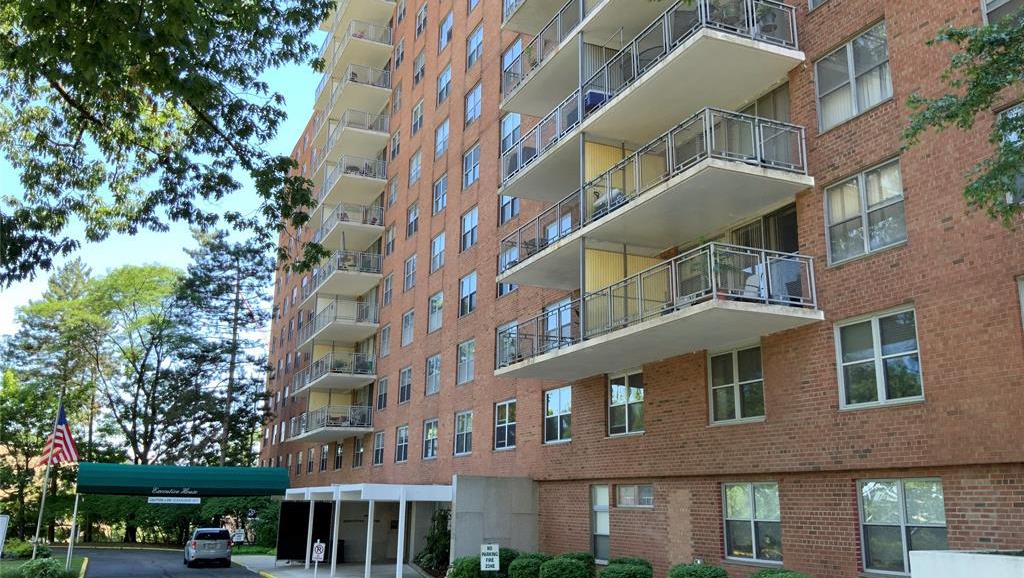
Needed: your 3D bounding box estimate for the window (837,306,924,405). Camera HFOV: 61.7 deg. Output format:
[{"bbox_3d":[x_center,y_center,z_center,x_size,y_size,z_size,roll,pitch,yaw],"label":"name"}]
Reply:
[{"bbox_3d":[6.248,1.226,14.720,0.150,1.560,1.710,7,-15,-23],"label":"window"}]

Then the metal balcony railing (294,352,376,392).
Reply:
[{"bbox_3d":[-10.081,4.864,47.966,2.350,1.023,9.724,7,-15,-23],"label":"metal balcony railing"}]

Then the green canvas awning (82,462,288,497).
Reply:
[{"bbox_3d":[-13.835,8.123,36.400,8.079,1.200,2.800,7,-15,-23],"label":"green canvas awning"}]

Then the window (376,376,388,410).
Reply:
[{"bbox_3d":[-6.349,5.147,42.230,0.150,1.560,1.660,7,-15,-24],"label":"window"}]

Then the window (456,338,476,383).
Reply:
[{"bbox_3d":[-1.694,2.758,32.237,0.140,1.510,1.710,7,-15,-24],"label":"window"}]

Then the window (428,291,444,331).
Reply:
[{"bbox_3d":[-3.187,1.006,36.157,0.130,1.502,1.657,7,-15,-23],"label":"window"}]

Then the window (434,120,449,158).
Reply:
[{"bbox_3d":[-3.073,-6.657,38.321,0.140,1.500,1.720,7,-15,-24],"label":"window"}]

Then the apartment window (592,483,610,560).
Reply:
[{"bbox_3d":[2.385,6.194,22.513,0.140,1.925,0.903,7,-15,-24],"label":"apartment window"}]

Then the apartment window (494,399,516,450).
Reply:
[{"bbox_3d":[-0.187,4.515,28.286,0.130,1.502,1.657,7,-15,-23],"label":"apartment window"}]

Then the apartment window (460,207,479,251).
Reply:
[{"bbox_3d":[-1.609,-2.333,33.738,0.140,1.500,1.720,7,-15,-24],"label":"apartment window"}]

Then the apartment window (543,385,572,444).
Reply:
[{"bbox_3d":[1.367,3.751,25.207,0.140,1.500,1.720,7,-15,-24],"label":"apartment window"}]

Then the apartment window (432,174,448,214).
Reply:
[{"bbox_3d":[-3.119,-4.096,37.681,0.140,1.500,1.720,7,-15,-24],"label":"apartment window"}]

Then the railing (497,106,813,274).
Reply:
[{"bbox_3d":[2.717,-1.745,20.572,2.350,1.023,9.572,7,-15,-23],"label":"railing"}]

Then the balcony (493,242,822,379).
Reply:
[{"bbox_3d":[2.664,0.795,19.750,2.350,1.030,9.590,7,-15,-23],"label":"balcony"}]

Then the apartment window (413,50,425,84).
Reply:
[{"bbox_3d":[-4.593,-11.033,42.977,0.150,1.560,1.660,7,-15,-24],"label":"apartment window"}]

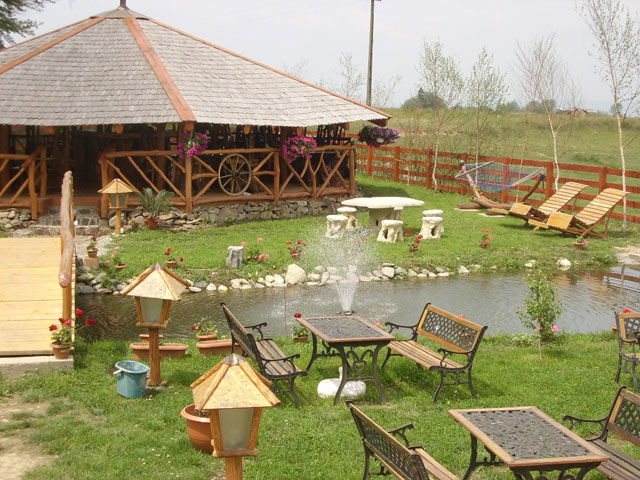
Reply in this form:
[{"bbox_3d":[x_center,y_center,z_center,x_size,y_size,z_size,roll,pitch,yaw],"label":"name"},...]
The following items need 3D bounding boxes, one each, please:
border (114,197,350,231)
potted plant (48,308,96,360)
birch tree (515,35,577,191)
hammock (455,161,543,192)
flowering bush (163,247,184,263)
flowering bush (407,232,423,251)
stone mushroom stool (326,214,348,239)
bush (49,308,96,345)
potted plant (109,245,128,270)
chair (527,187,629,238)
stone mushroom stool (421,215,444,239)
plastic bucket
[{"bbox_3d":[-2.016,-0.789,21.641,7.158,0.750,0.700,-4,10,-39],"label":"border"},{"bbox_3d":[-2.900,1.103,9.493,0.500,0.570,0.420,1,8,0],"label":"potted plant"},{"bbox_3d":[7.215,-3.855,26.028,1.860,5.500,1.730,1,8,0],"label":"birch tree"},{"bbox_3d":[4.634,-1.639,21.000,1.050,0.680,2.250,-2,9,-21],"label":"hammock"},{"bbox_3d":[-2.708,0.268,15.037,0.360,0.280,0.320,1,8,0],"label":"flowering bush"},{"bbox_3d":[1.966,0.031,16.865,0.330,0.400,0.310,1,8,0],"label":"flowering bush"},{"bbox_3d":[0.413,-0.316,18.818,0.500,0.450,0.500,2,8,1],"label":"stone mushroom stool"},{"bbox_3d":[-2.894,1.009,9.493,0.500,0.410,0.420,1,8,0],"label":"bush"},{"bbox_3d":[-3.671,0.325,14.785,0.320,0.410,0.300,0,8,-14],"label":"potted plant"},{"bbox_3d":[5.652,-0.567,17.753,1.950,1.000,0.720,-1,8,-20],"label":"chair"},{"bbox_3d":[2.405,-0.262,17.500,0.460,0.420,0.460,1,8,0],"label":"stone mushroom stool"},{"bbox_3d":[-1.947,1.463,8.413,0.340,0.280,0.340,1,8,0],"label":"plastic bucket"}]

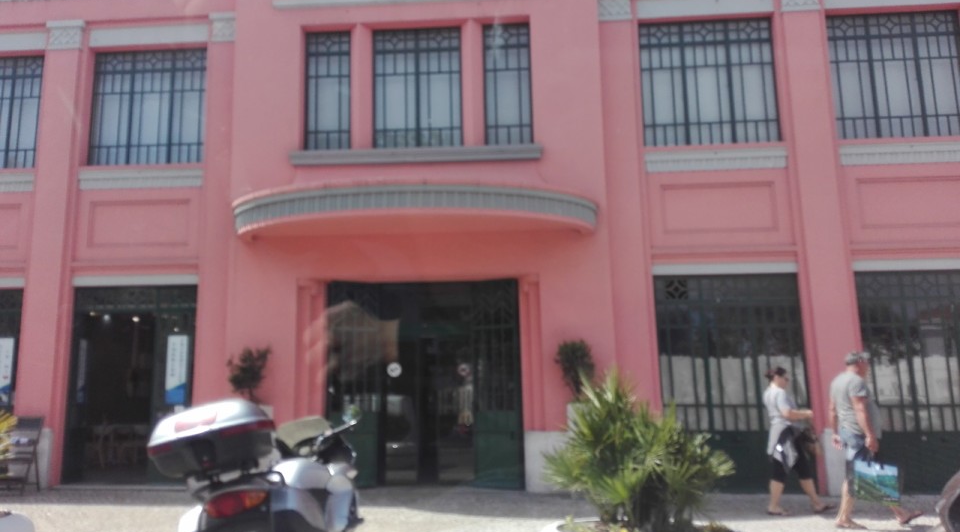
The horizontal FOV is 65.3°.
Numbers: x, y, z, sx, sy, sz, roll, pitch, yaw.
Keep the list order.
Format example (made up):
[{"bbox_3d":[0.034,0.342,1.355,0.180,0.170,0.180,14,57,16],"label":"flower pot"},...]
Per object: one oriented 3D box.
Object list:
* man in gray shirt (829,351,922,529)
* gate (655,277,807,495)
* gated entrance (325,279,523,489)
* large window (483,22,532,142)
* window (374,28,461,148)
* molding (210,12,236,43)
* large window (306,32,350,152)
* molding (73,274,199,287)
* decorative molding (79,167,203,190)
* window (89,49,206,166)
[{"bbox_3d":[4.029,1.747,7.651,0.800,1.734,0.560,0,-9,-6],"label":"man in gray shirt"},{"bbox_3d":[3.361,1.545,10.005,1.916,2.881,0.140,-1,-9,4],"label":"gate"},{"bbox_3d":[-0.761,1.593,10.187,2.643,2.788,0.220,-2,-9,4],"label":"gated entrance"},{"bbox_3d":[0.407,-2.569,10.650,0.643,1.794,0.120,-1,-9,4],"label":"large window"},{"bbox_3d":[-0.883,-2.542,10.746,1.260,1.786,0.120,-1,-9,4],"label":"window"},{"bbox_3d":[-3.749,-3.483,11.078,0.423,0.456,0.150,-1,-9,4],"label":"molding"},{"bbox_3d":[-2.121,-2.450,10.537,0.640,1.727,0.120,-1,-8,5],"label":"large window"},{"bbox_3d":[-4.828,0.217,10.557,1.824,0.145,0.120,-1,-8,5],"label":"molding"},{"bbox_3d":[-4.821,-1.236,10.739,1.830,0.293,0.150,-1,-8,5],"label":"decorative molding"},{"bbox_3d":[-4.867,-2.320,11.025,1.716,1.728,0.120,-1,-8,5],"label":"window"}]

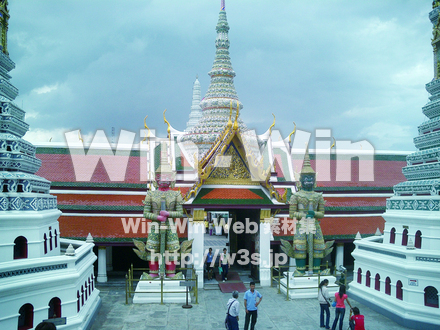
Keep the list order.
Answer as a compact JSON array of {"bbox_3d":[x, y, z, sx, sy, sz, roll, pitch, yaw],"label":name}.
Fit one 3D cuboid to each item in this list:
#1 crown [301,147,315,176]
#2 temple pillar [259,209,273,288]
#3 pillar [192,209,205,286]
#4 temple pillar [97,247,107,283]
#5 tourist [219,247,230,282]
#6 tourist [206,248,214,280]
[{"bbox_3d":[4.109,-0.282,20.716,0.650,1.405,0.650,1,-5,-6],"label":"crown"},{"bbox_3d":[2.278,4.132,22.495,0.540,3.850,0.540,1,-5,-6],"label":"temple pillar"},{"bbox_3d":[-1.059,4.081,21.957,0.540,3.852,0.540,1,-5,-6],"label":"pillar"},{"bbox_3d":[-5.938,4.878,22.452,0.470,2.000,0.470,1,-6,-7],"label":"temple pillar"},{"bbox_3d":[0.224,4.987,22.211,0.520,1.655,0.400,1,-5,-6],"label":"tourist"},{"bbox_3d":[-0.486,5.073,22.843,0.450,1.601,0.350,1,-5,-6],"label":"tourist"}]

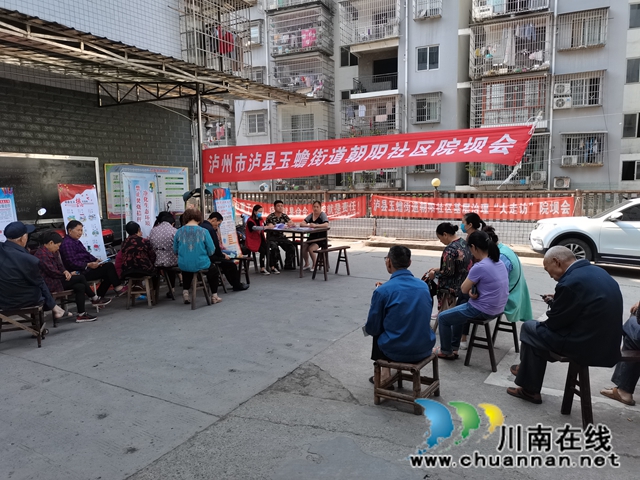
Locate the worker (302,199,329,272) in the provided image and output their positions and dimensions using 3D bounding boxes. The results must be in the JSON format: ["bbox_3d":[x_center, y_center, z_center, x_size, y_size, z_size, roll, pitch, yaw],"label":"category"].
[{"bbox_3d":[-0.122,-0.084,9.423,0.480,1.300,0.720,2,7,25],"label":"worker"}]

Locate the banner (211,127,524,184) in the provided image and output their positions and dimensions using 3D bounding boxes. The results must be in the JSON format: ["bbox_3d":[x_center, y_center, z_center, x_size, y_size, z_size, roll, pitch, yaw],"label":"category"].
[{"bbox_3d":[0.360,-1.375,8.050,5.750,0.650,0.100,1,5,24],"label":"banner"}]

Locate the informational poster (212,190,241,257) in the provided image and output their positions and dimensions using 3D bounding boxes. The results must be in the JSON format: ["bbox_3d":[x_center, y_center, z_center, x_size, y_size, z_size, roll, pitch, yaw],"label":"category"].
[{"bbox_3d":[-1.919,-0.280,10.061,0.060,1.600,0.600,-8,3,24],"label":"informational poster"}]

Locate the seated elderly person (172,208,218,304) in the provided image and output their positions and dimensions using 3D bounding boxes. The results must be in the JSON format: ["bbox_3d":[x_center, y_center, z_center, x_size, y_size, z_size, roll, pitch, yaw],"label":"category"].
[{"bbox_3d":[-1.657,0.226,6.450,0.530,1.290,0.680,2,6,18],"label":"seated elderly person"}]

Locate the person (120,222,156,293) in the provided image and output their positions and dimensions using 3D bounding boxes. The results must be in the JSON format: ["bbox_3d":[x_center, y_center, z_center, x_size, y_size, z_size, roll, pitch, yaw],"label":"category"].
[{"bbox_3d":[-2.391,0.307,6.649,0.480,1.120,0.680,2,6,20],"label":"person"}]

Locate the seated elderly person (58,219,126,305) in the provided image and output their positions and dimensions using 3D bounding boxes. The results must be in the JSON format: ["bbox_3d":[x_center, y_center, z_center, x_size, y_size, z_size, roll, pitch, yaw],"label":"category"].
[{"bbox_3d":[-2.982,0.300,6.300,0.840,1.160,0.500,-1,6,-13],"label":"seated elderly person"}]

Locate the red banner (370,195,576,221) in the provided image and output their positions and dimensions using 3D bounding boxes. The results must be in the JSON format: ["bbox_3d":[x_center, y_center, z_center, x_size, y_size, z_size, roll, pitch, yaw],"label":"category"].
[{"bbox_3d":[4.195,-0.953,14.018,5.730,0.700,0.050,3,7,28],"label":"red banner"}]

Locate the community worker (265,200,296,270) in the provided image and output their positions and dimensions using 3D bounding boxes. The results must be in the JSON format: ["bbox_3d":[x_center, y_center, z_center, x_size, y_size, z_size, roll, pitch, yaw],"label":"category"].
[{"bbox_3d":[-0.762,-0.093,9.462,0.520,1.320,0.750,-3,7,-25],"label":"community worker"}]

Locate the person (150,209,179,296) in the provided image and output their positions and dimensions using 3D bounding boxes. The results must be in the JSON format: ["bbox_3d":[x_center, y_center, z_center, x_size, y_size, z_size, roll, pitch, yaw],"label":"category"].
[{"bbox_3d":[-2.202,0.203,6.850,0.470,1.250,0.660,2,6,21],"label":"person"}]

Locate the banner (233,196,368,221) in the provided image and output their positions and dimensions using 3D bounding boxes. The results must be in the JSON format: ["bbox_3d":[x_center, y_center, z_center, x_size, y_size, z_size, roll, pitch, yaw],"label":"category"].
[{"bbox_3d":[-0.868,-1.063,16.673,5.400,0.880,0.060,3,7,28],"label":"banner"}]

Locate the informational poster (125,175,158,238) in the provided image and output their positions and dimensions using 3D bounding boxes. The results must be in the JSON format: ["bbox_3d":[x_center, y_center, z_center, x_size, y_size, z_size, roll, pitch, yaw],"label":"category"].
[{"bbox_3d":[-2.952,-0.187,7.950,0.060,1.800,0.680,5,7,37],"label":"informational poster"}]

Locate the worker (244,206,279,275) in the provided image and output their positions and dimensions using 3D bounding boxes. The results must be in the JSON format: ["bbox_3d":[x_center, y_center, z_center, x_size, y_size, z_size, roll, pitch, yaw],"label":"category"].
[{"bbox_3d":[-1.072,-0.014,8.978,0.720,1.260,0.460,3,7,30],"label":"worker"}]

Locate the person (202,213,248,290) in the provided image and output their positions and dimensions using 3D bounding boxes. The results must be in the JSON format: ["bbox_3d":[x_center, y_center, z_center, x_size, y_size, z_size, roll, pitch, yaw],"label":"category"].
[{"bbox_3d":[-1.460,0.177,7.350,0.740,1.210,0.480,-2,6,-22],"label":"person"}]

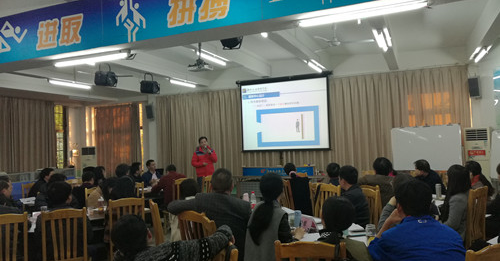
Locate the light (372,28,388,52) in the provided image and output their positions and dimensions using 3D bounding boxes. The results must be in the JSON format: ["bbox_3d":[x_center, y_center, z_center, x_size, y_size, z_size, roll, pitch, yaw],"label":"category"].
[{"bbox_3d":[2.093,-1.352,6.083,0.100,0.090,1.230,-3,-2,24],"label":"light"}]

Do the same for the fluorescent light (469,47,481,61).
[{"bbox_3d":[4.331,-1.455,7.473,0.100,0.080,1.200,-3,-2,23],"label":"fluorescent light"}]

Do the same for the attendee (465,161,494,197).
[{"bbox_3d":[2.750,0.983,4.800,0.660,1.220,0.480,-4,-2,37],"label":"attendee"}]

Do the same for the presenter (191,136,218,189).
[{"bbox_3d":[-0.977,1.042,8.411,0.600,1.790,0.420,-2,-2,-7],"label":"presenter"}]

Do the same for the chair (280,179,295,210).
[{"bbox_3d":[0.823,1.277,6.323,0.520,0.980,0.430,-1,-2,-28],"label":"chair"}]

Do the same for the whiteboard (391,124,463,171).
[{"bbox_3d":[3.482,0.359,7.716,1.240,0.870,0.050,-3,-2,29],"label":"whiteboard"}]

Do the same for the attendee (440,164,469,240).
[{"bbox_3d":[2.363,1.055,4.684,0.450,1.300,0.700,0,-3,-41],"label":"attendee"}]

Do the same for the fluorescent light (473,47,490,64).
[{"bbox_3d":[4.415,-1.411,7.413,0.100,0.090,1.230,-3,-2,24],"label":"fluorescent light"}]

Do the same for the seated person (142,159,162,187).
[{"bbox_3d":[-1.750,1.237,7.492,0.720,1.322,0.520,-3,-2,30],"label":"seated person"}]

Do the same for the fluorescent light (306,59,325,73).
[{"bbox_3d":[1.402,-1.330,8.138,0.180,0.100,1.220,-3,-2,23],"label":"fluorescent light"}]

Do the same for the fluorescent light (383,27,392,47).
[{"bbox_3d":[2.112,-1.424,5.970,0.070,0.060,1.200,-4,-2,22],"label":"fluorescent light"}]

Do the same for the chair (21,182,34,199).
[{"bbox_3d":[-3.897,1.476,7.272,0.500,0.980,0.430,-3,-2,37],"label":"chair"}]

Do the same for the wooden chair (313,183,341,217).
[{"bbox_3d":[0.886,1.250,5.304,0.520,0.980,0.430,-1,-2,-27],"label":"wooden chair"}]

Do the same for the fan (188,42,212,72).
[{"bbox_3d":[-0.736,-1.093,5.800,0.340,0.450,0.300,-4,-2,22],"label":"fan"}]

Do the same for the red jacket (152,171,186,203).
[{"bbox_3d":[-1.436,1.032,7.000,0.540,0.640,0.480,-1,-2,-38],"label":"red jacket"}]

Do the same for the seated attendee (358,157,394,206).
[{"bbox_3d":[1.789,1.046,5.547,0.520,1.320,0.720,-2,-2,-5],"label":"seated attendee"}]

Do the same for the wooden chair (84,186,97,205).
[{"bbox_3d":[-2.177,1.371,5.965,0.500,0.980,0.430,-4,-3,41],"label":"wooden chair"}]

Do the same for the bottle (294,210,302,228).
[{"bbox_3d":[0.460,0.837,3.700,0.068,0.165,0.068,-4,-2,22],"label":"bottle"}]

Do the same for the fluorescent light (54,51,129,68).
[{"bbox_3d":[-2.050,-0.895,4.992,1.230,0.090,0.100,-3,-2,24],"label":"fluorescent light"}]

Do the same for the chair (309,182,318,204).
[{"bbox_3d":[1.193,1.266,5.729,0.520,1.025,0.440,0,-3,-44],"label":"chair"}]

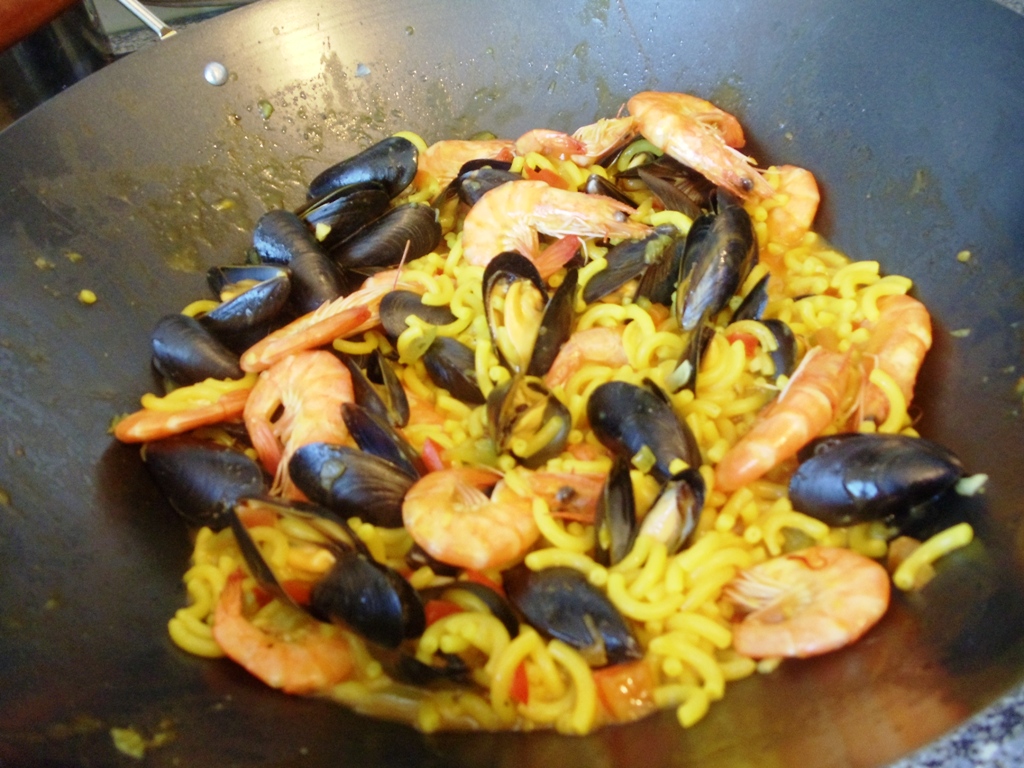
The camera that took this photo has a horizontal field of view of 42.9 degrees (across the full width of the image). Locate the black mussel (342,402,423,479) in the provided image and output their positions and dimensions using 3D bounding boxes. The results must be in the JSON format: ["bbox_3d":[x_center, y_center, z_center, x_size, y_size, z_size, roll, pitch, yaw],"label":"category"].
[{"bbox_3d":[-0.053,0.024,0.520,0.022,0.026,0.052,-36,58,-26],"label":"black mussel"}]

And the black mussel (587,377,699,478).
[{"bbox_3d":[0.049,0.019,0.498,0.030,0.024,0.057,-34,58,-24],"label":"black mussel"}]

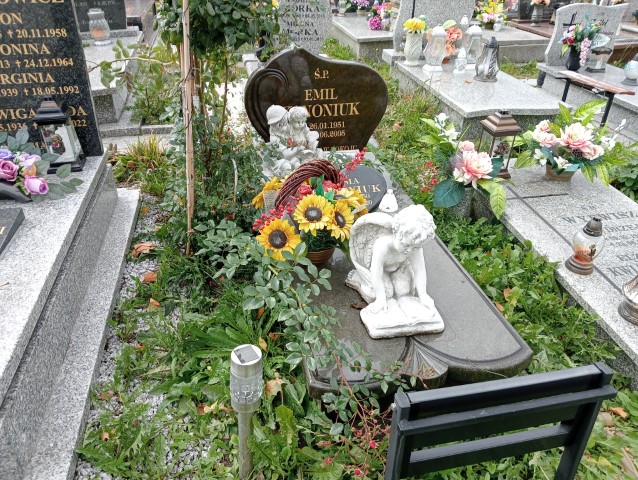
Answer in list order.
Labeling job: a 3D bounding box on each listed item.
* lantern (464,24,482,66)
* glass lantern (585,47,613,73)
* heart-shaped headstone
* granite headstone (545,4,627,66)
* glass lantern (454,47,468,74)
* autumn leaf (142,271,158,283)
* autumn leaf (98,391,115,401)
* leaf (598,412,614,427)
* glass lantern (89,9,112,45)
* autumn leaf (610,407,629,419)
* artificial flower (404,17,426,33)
[{"bbox_3d":[1.418,-1.787,4.753,0.200,0.380,0.200,-6,32,-9],"label":"lantern"},{"bbox_3d":[2.579,-1.669,4.760,0.180,0.190,0.160,-5,31,-9],"label":"glass lantern"},{"bbox_3d":[-0.006,-0.806,2.999,0.820,0.590,0.085,-5,31,-9],"label":"heart-shaped headstone"},{"bbox_3d":[2.728,-2.128,5.309,0.797,0.590,0.103,-5,31,-9],"label":"granite headstone"},{"bbox_3d":[1.254,-1.581,4.538,0.110,0.215,0.110,-5,31,-9],"label":"glass lantern"},{"bbox_3d":[-0.833,0.180,2.555,0.078,0.031,0.072,-5,31,-9],"label":"autumn leaf"},{"bbox_3d":[-0.719,0.526,1.749,0.052,0.020,0.038,-6,32,-9],"label":"autumn leaf"},{"bbox_3d":[1.004,0.628,1.807,0.060,0.026,0.057,-5,31,-9],"label":"leaf"},{"bbox_3d":[-2.171,-2.123,5.138,0.200,0.300,0.200,-5,31,-9],"label":"glass lantern"},{"bbox_3d":[0.979,0.558,1.679,0.035,0.022,0.058,-22,37,-32],"label":"autumn leaf"},{"bbox_3d":[0.882,-1.969,4.720,0.200,0.130,0.180,-5,31,-9],"label":"artificial flower"}]

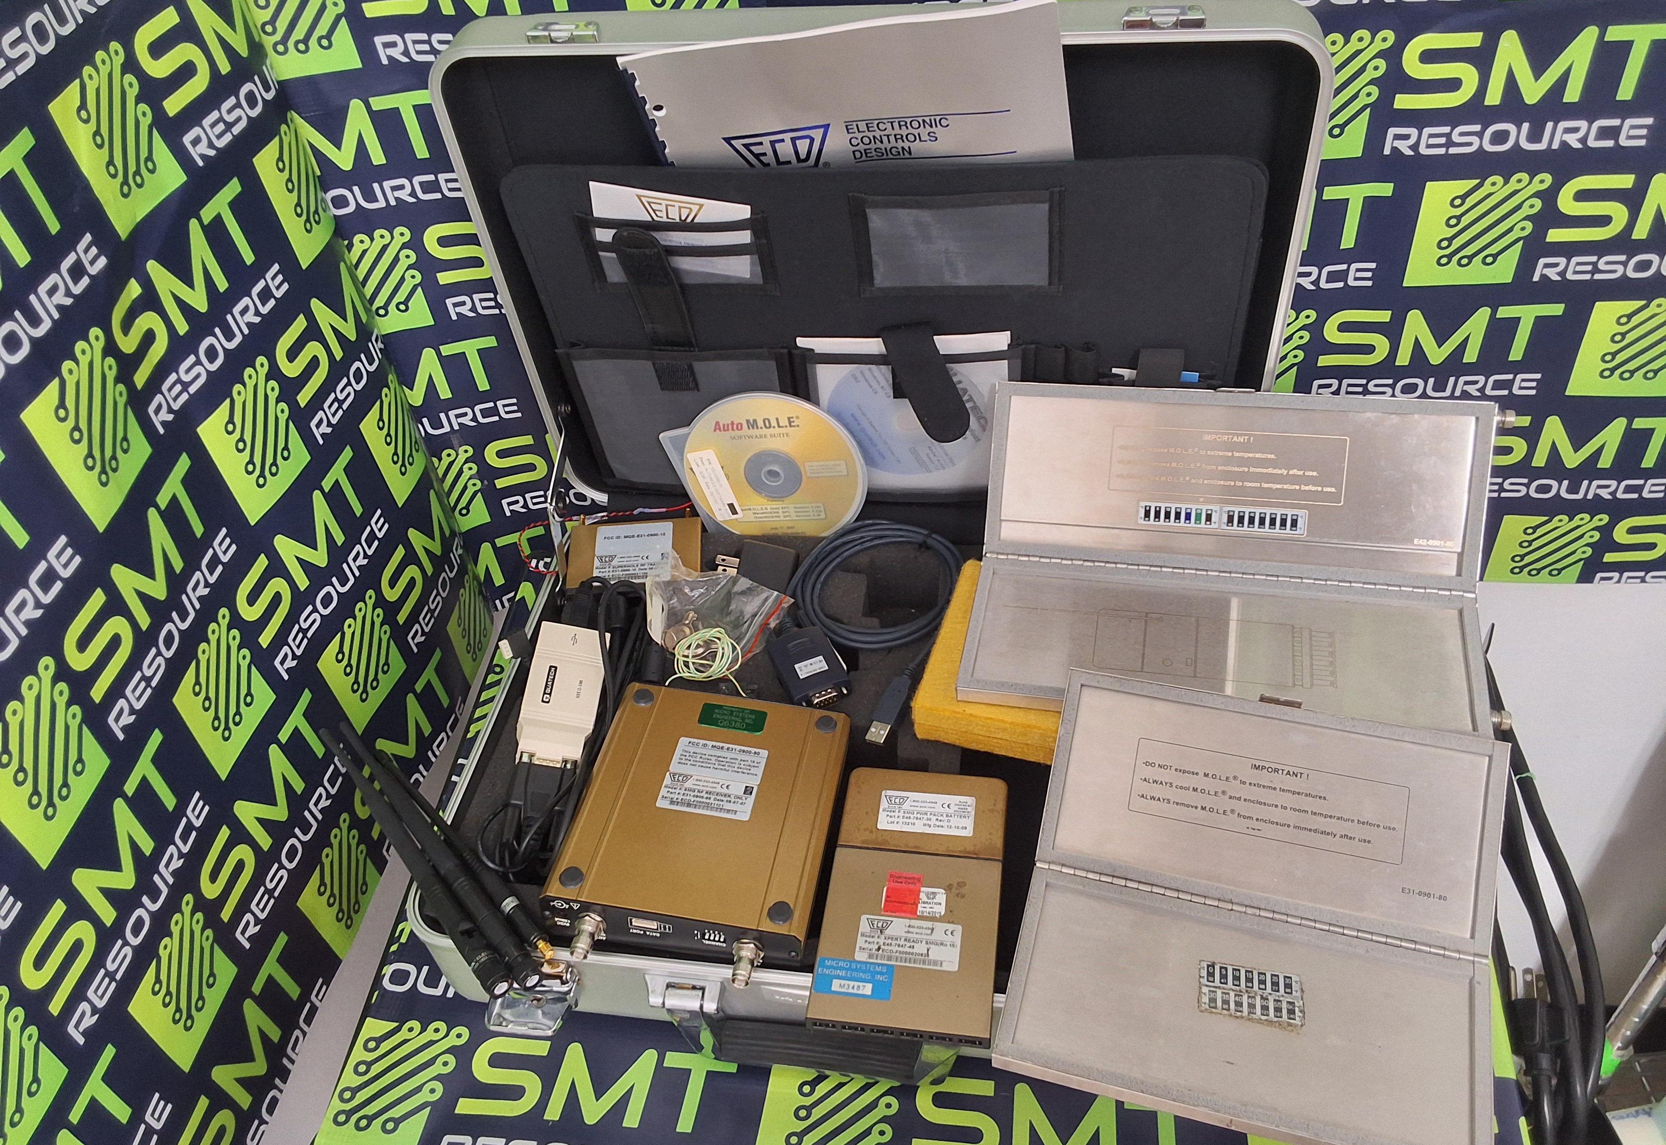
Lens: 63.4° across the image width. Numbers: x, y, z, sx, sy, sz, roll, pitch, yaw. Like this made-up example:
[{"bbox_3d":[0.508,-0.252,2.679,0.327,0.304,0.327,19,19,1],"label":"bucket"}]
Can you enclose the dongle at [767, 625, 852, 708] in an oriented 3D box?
[{"bbox_3d":[-0.013,0.059,0.799,0.035,0.015,0.053,-18,45,-11],"label":"dongle"}]

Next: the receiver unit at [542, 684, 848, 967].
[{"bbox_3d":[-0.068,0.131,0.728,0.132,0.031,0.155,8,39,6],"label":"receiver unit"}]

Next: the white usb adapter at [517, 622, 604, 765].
[{"bbox_3d":[-0.154,0.074,0.768,0.040,0.022,0.098,9,43,-7],"label":"white usb adapter"}]

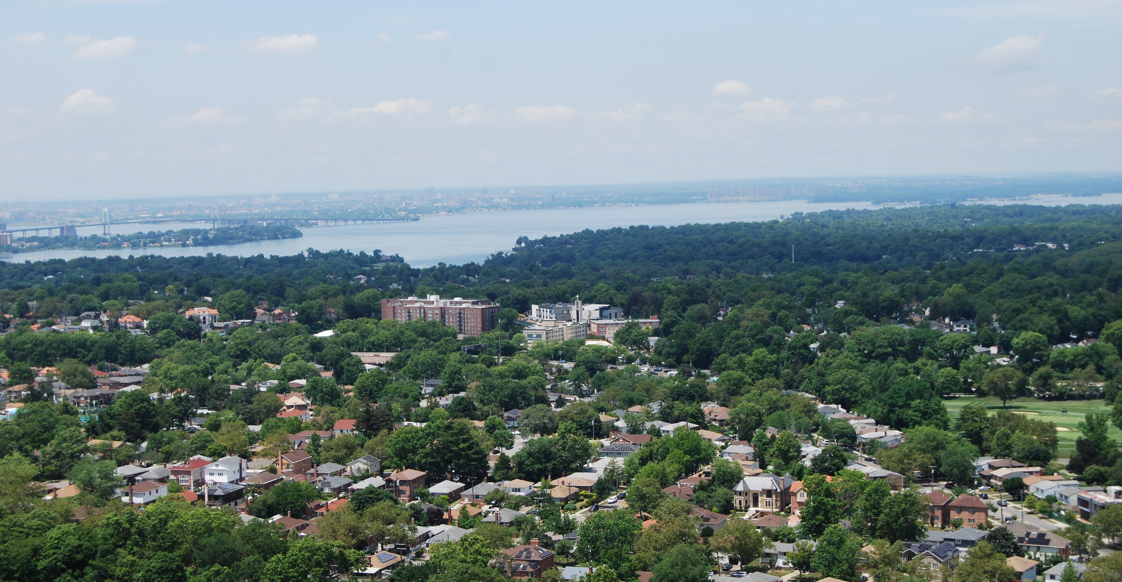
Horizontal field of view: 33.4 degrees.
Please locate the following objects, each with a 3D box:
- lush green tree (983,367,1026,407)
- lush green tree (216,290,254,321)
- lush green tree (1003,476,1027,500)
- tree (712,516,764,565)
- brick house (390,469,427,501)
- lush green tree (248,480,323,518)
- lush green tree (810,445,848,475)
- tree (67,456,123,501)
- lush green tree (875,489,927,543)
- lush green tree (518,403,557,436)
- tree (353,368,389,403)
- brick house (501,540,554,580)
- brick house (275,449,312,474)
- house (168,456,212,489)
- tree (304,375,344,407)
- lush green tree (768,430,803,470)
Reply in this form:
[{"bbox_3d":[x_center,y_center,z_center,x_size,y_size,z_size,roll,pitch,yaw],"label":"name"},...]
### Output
[{"bbox_3d":[190.860,41.380,805.190,18.200,17.200,18.200,-1,4,13],"label":"lush green tree"},{"bbox_3d":[-261.150,12.590,1494.230,28.950,26.650,28.950,-2,3,-10],"label":"lush green tree"},{"bbox_3d":[162.680,70.630,671.710,8.370,8.510,8.370,-1,3,14],"label":"lush green tree"},{"bbox_3d":[49.240,70.070,521.040,15.140,14.170,14.380,-1,3,5],"label":"tree"},{"bbox_3d":[-49.530,61.640,595.960,8.800,8.600,13.900,0,4,16],"label":"brick house"},{"bbox_3d":[-82.260,62.630,558.700,21.200,13.200,17.500,-2,3,-9],"label":"lush green tree"},{"bbox_3d":[87.920,56.450,615.300,12.200,11.600,12.200,-1,4,8],"label":"lush green tree"},{"bbox_3d":[-151.540,61.010,607.640,17.120,14.620,17.120,-3,3,-14],"label":"tree"},{"bbox_3d":[95.700,64.300,528.340,13.870,16.470,13.870,-1,3,10],"label":"lush green tree"},{"bbox_3d":[-8.960,50.880,736.690,15.000,12.800,15.000,-2,4,-1],"label":"lush green tree"},{"bbox_3d":[-89.800,44.880,883.230,17.380,17.010,16.510,-2,3,-6],"label":"tree"},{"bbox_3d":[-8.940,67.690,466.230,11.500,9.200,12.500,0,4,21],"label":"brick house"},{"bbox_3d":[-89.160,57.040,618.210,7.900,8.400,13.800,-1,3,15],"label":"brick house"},{"bbox_3d":[-124.980,61.380,631.640,8.500,8.600,14.000,0,4,15],"label":"house"},{"bbox_3d":[-108.370,45.990,853.710,18.390,15.220,16.920,-2,3,-7],"label":"tree"},{"bbox_3d":[81.340,57.330,678.610,11.670,13.750,11.670,-1,3,7],"label":"lush green tree"}]

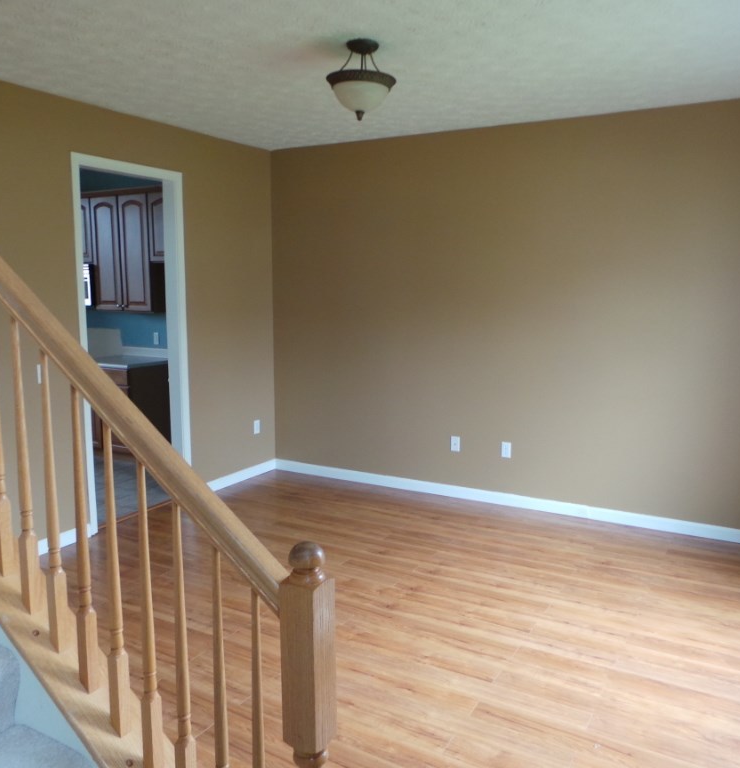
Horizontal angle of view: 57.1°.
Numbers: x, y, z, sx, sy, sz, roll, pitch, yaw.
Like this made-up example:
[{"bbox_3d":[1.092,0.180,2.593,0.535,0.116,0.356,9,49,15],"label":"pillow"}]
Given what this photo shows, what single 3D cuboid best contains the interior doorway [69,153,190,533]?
[{"bbox_3d":[-1.469,-0.232,4.193,0.130,2.155,0.821,4,9,29],"label":"interior doorway"}]

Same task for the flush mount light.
[{"bbox_3d":[-0.031,-1.286,2.908,0.298,0.312,0.298,0,8,0],"label":"flush mount light"}]

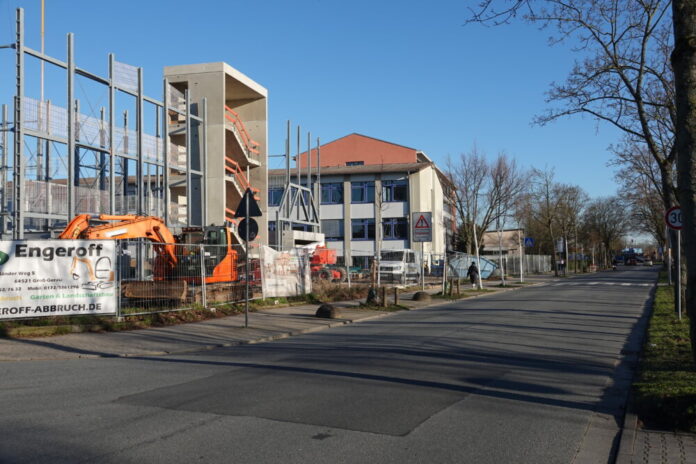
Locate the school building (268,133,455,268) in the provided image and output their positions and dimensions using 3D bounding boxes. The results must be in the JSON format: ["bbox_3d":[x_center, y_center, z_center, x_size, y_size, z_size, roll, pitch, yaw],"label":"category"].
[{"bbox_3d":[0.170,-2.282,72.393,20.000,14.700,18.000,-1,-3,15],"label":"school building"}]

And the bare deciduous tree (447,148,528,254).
[{"bbox_3d":[12.300,-1.650,58.000,7.200,11.300,7.000,0,-2,0],"label":"bare deciduous tree"}]

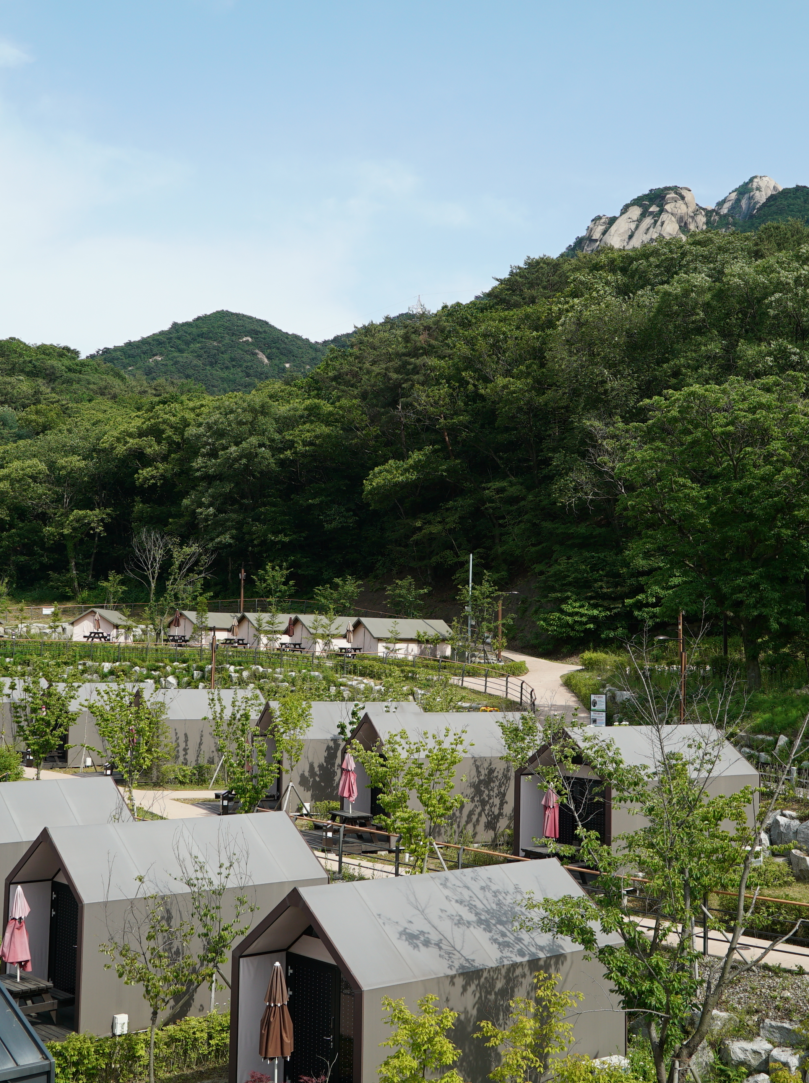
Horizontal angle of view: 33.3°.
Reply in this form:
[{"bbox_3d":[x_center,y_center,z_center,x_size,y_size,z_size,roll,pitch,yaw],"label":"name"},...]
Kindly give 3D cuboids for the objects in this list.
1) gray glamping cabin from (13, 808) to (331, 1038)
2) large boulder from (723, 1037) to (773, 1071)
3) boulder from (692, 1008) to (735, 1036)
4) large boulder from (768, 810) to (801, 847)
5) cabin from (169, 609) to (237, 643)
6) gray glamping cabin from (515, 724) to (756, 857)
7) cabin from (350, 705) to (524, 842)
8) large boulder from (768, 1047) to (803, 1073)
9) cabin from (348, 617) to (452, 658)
[{"bbox_3d":[-4.320,6.805,24.956,5.094,3.324,2.950,6,-7,-41],"label":"gray glamping cabin"},{"bbox_3d":[5.266,7.856,20.700,0.720,0.480,0.550,-1,-6,18],"label":"large boulder"},{"bbox_3d":[4.903,7.610,21.400,0.620,0.400,0.500,-1,-6,18],"label":"boulder"},{"bbox_3d":[9.233,6.983,32.900,0.650,0.880,0.720,5,-6,-40],"label":"large boulder"},{"bbox_3d":[-13.099,6.361,95.148,6.200,2.600,3.400,6,-7,-42],"label":"cabin"},{"bbox_3d":[5.489,5.975,31.482,5.094,3.324,2.950,5,-7,-38],"label":"gray glamping cabin"},{"bbox_3d":[1.333,6.675,38.839,5.459,3.472,3.100,4,-6,-27],"label":"cabin"},{"bbox_3d":[5.782,7.876,20.500,0.450,0.440,0.470,5,-6,-40],"label":"large boulder"},{"bbox_3d":[-0.207,6.519,88.711,6.400,2.750,3.873,4,-6,-32],"label":"cabin"}]

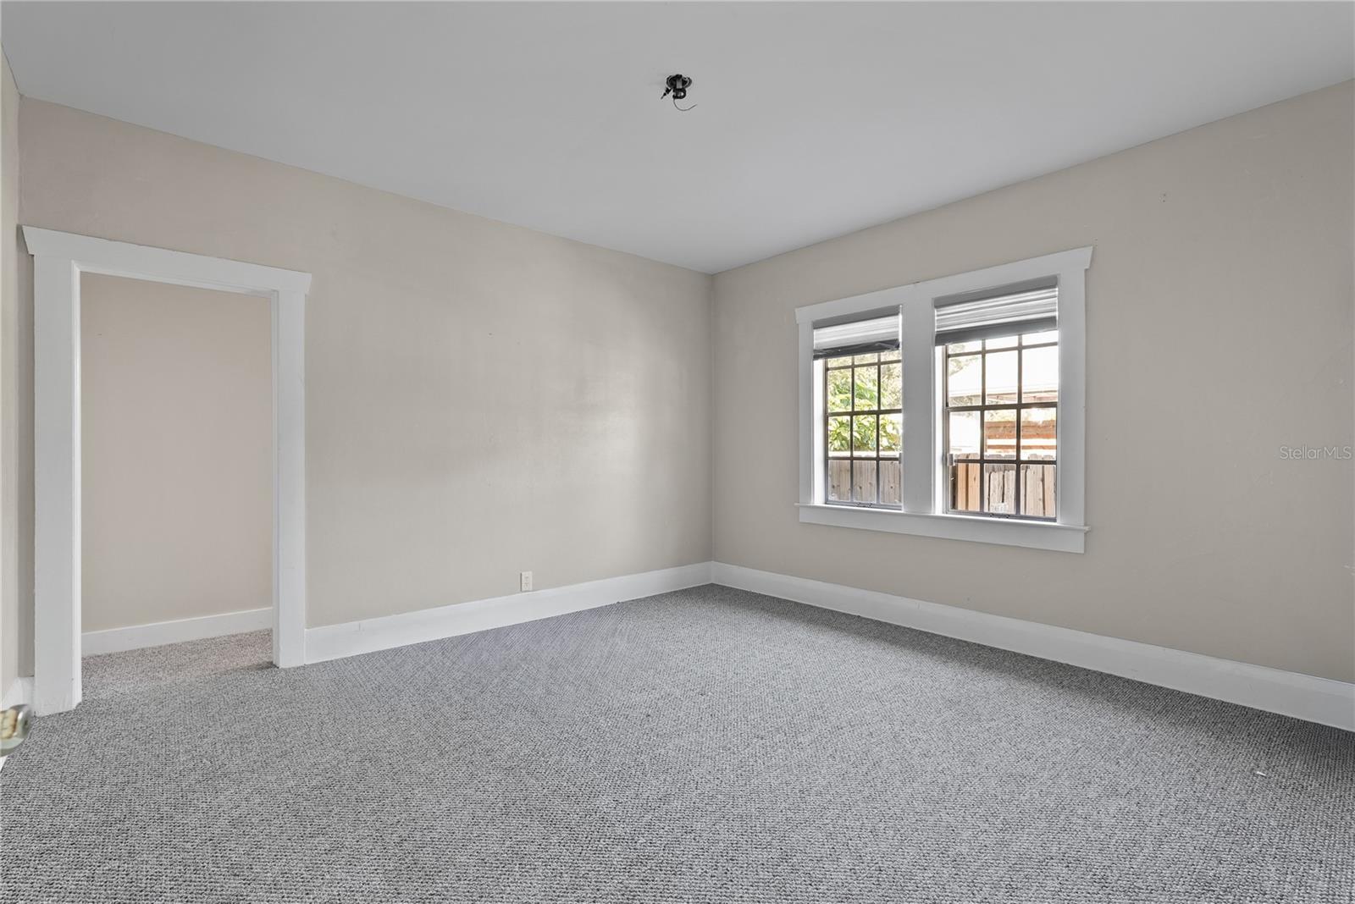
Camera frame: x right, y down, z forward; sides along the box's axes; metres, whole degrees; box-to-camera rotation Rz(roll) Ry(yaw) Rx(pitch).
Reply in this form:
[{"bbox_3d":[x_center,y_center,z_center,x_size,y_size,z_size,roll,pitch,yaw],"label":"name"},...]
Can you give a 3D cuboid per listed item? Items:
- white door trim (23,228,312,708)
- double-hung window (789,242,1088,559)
[{"bbox_3d":[-2.460,0.100,3.011,1.082,2.163,0.150,0,0,-41],"label":"white door trim"},{"bbox_3d":[1.579,-0.278,3.943,0.120,1.635,1.946,0,0,-41],"label":"double-hung window"}]

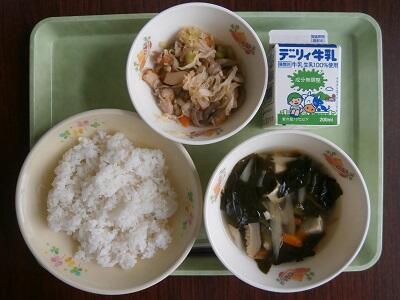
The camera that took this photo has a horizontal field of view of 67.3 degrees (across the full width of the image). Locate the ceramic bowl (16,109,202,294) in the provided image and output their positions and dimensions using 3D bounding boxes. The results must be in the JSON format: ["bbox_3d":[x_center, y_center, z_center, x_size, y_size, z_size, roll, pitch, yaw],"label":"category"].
[{"bbox_3d":[-0.082,0.046,0.296,0.168,0.051,0.168,0,90,0],"label":"ceramic bowl"}]

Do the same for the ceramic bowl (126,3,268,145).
[{"bbox_3d":[-0.002,-0.068,0.294,0.126,0.054,0.126,0,90,0],"label":"ceramic bowl"}]

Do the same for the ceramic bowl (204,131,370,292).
[{"bbox_3d":[0.076,0.054,0.292,0.146,0.058,0.146,0,90,0],"label":"ceramic bowl"}]

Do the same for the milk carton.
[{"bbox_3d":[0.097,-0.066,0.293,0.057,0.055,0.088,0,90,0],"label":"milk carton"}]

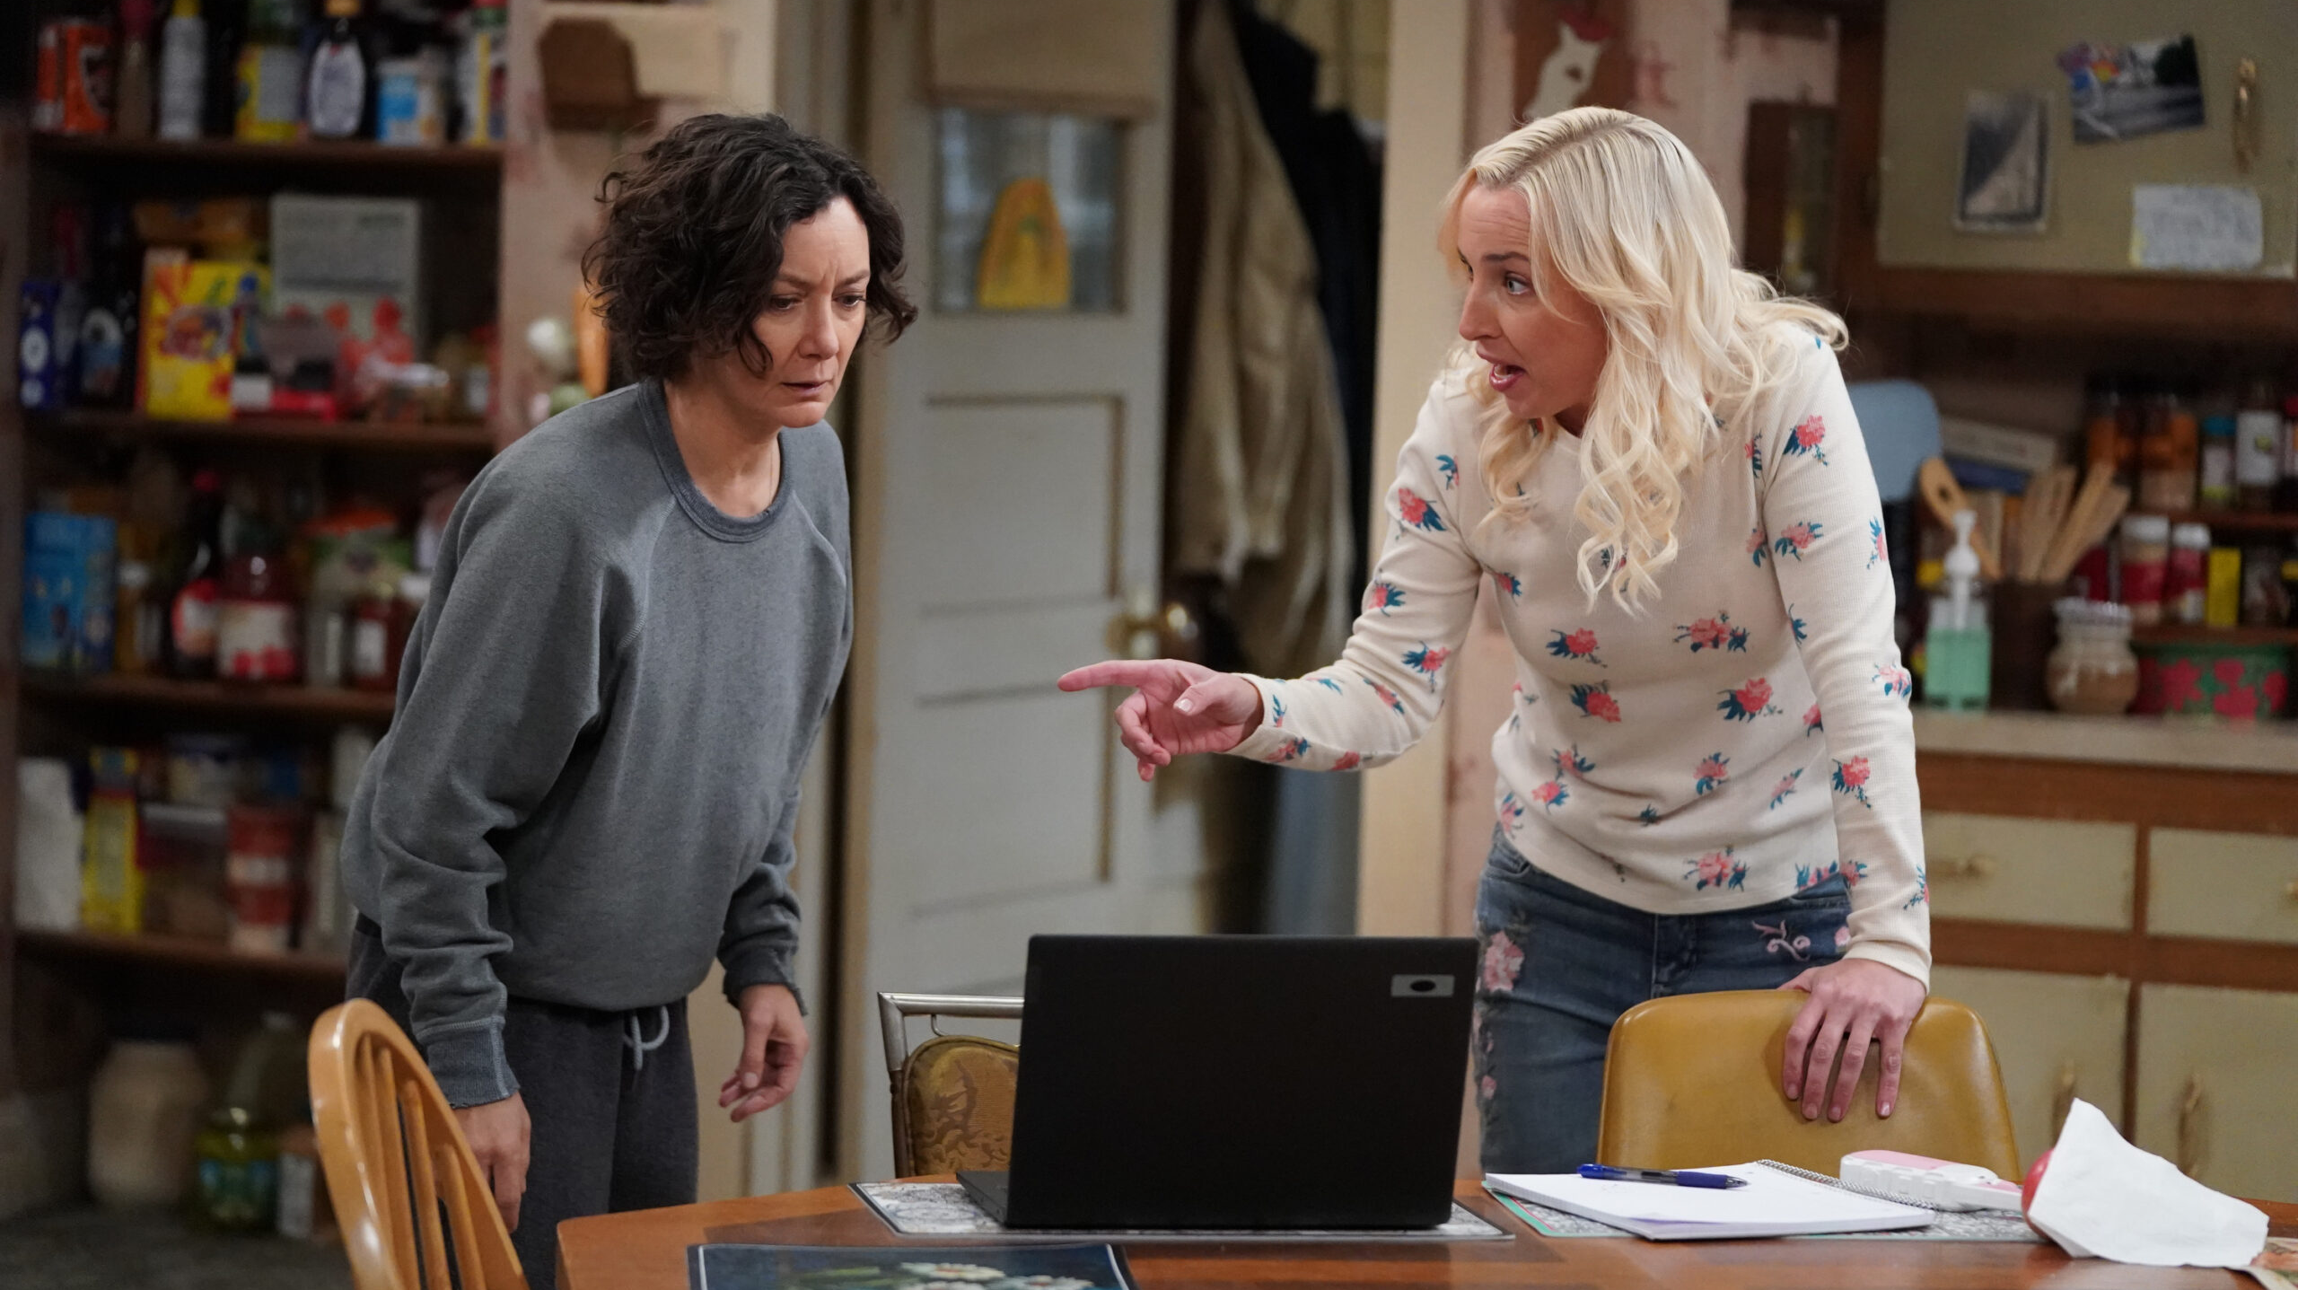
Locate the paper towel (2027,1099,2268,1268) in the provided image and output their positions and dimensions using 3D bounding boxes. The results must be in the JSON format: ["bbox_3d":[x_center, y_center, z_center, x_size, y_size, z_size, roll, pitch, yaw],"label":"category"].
[{"bbox_3d":[0.732,0.392,5.073,0.175,0.110,0.120,2,4,8],"label":"paper towel"}]

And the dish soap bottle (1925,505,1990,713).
[{"bbox_3d":[0.879,-0.037,7.500,0.070,0.220,0.055,3,4,12],"label":"dish soap bottle"}]

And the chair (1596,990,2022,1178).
[{"bbox_3d":[0.599,0.734,5.642,0.440,0.850,0.530,1,4,-14],"label":"chair"}]

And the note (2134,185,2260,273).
[{"bbox_3d":[1.140,-0.454,7.500,0.148,0.093,0.004,3,4,21],"label":"note"}]

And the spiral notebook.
[{"bbox_3d":[0.423,0.421,5.222,0.235,0.015,0.271,0,4,-23],"label":"spiral notebook"}]

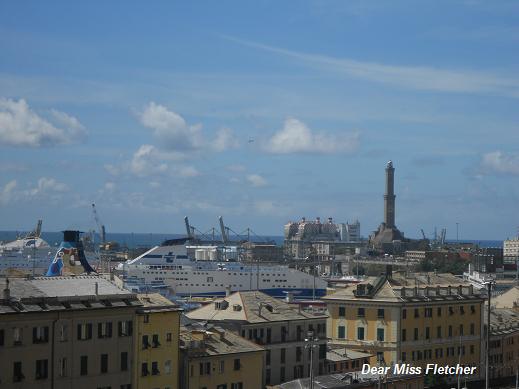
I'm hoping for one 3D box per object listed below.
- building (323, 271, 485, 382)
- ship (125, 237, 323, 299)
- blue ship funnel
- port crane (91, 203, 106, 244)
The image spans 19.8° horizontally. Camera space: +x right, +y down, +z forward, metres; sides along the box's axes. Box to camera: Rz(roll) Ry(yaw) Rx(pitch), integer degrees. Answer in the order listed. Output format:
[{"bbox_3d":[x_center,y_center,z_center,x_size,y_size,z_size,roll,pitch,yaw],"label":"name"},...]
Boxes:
[{"bbox_3d":[30.002,27.062,302.764,18.240,23.085,33.915,0,-2,37],"label":"building"},{"bbox_3d":[-20.291,40.861,825.000,113.000,33.000,22.000,1,-1,-8],"label":"ship"},{"bbox_3d":[-70.232,21.867,550.000,17.500,16.500,9.500,1,-1,6],"label":"blue ship funnel"},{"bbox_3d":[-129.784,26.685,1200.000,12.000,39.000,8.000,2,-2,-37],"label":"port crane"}]

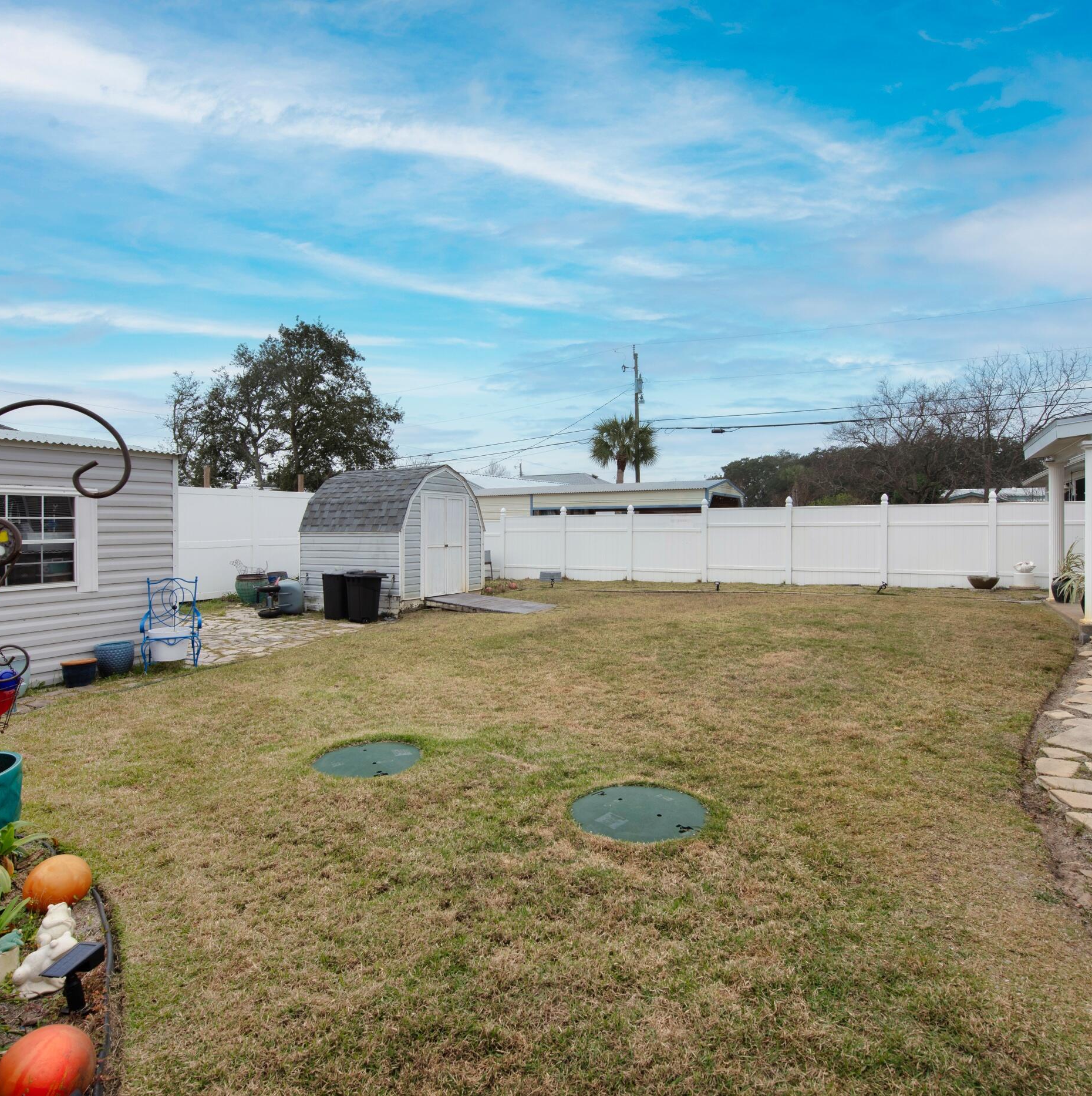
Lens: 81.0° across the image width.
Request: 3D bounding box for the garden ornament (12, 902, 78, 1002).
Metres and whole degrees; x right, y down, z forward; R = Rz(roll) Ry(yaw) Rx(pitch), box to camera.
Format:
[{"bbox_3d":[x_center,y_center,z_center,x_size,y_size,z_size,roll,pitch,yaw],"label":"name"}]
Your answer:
[{"bbox_3d":[-1.515,1.218,1.930,0.160,0.180,0.130,-1,2,-42],"label":"garden ornament"}]

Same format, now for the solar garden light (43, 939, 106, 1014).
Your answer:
[{"bbox_3d":[-1.308,1.209,1.770,0.085,0.154,0.140,0,1,5],"label":"solar garden light"}]

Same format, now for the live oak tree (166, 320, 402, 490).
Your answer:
[{"bbox_3d":[-10.224,-4.000,25.000,9.000,9.600,8.500,0,1,-17],"label":"live oak tree"}]

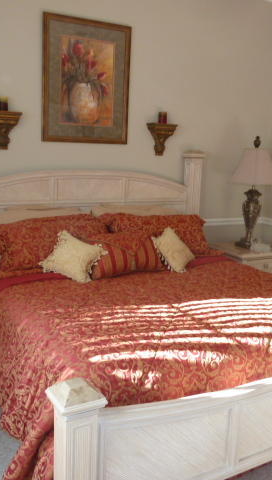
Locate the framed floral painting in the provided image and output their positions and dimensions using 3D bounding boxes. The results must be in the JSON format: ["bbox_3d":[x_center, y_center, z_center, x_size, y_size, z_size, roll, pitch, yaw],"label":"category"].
[{"bbox_3d":[-0.375,-1.224,3.611,0.729,0.916,0.035,-4,12,-29],"label":"framed floral painting"}]

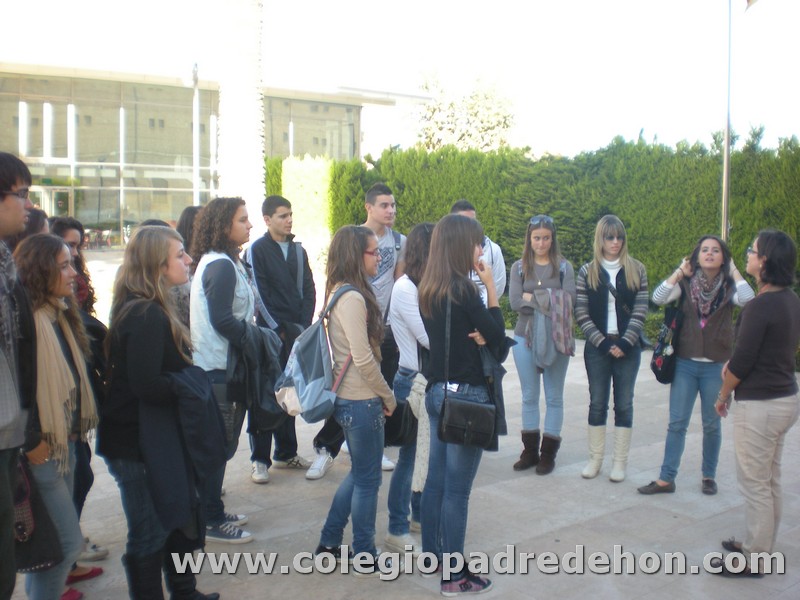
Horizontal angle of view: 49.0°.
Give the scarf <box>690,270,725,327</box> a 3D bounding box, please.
[{"bbox_3d":[1.829,-0.009,5.223,0.220,0.340,0.200,3,6,22],"label":"scarf"}]

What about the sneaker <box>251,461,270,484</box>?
[{"bbox_3d":[-0.882,1.063,5.529,0.110,0.110,0.280,-1,6,-13],"label":"sneaker"}]

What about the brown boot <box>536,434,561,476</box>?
[{"bbox_3d":[0.973,0.989,5.739,0.120,0.230,0.270,3,6,23],"label":"brown boot"}]

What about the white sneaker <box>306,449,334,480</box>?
[{"bbox_3d":[-0.503,1.034,5.554,0.105,0.115,0.290,3,5,23],"label":"white sneaker"}]

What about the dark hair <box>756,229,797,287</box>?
[{"bbox_3d":[1.735,-0.196,4.047,0.190,0.260,0.180,4,6,35],"label":"dark hair"}]

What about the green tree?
[{"bbox_3d":[1.883,-3.538,25.788,2.900,5.700,2.800,0,5,0],"label":"green tree"}]

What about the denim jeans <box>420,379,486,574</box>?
[{"bbox_3d":[0.239,0.802,3.896,0.280,0.880,0.340,-3,6,-33],"label":"denim jeans"}]

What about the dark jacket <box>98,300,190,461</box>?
[{"bbox_3d":[-1.027,0.330,3.599,0.380,0.640,0.440,-1,6,-10],"label":"dark jacket"}]

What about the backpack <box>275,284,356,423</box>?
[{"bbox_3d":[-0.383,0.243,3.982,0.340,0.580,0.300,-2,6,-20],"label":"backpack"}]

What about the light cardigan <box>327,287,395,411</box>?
[{"bbox_3d":[-0.177,0.228,4.041,0.290,0.550,0.410,-2,6,-20],"label":"light cardigan"}]

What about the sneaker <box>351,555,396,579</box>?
[{"bbox_3d":[-0.109,1.210,4.070,0.255,0.100,0.095,-1,5,-16],"label":"sneaker"}]

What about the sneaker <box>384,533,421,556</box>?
[{"bbox_3d":[0.040,1.187,4.330,0.255,0.100,0.095,4,7,36],"label":"sneaker"}]

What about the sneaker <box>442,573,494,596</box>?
[{"bbox_3d":[0.283,1.231,3.875,0.260,0.105,0.097,-2,6,-24],"label":"sneaker"}]

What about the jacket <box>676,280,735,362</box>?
[{"bbox_3d":[1.826,0.123,5.250,0.370,0.490,0.250,2,5,15],"label":"jacket"}]

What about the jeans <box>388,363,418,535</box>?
[{"bbox_3d":[0.058,0.756,4.413,0.270,0.830,0.330,1,5,12],"label":"jeans"}]

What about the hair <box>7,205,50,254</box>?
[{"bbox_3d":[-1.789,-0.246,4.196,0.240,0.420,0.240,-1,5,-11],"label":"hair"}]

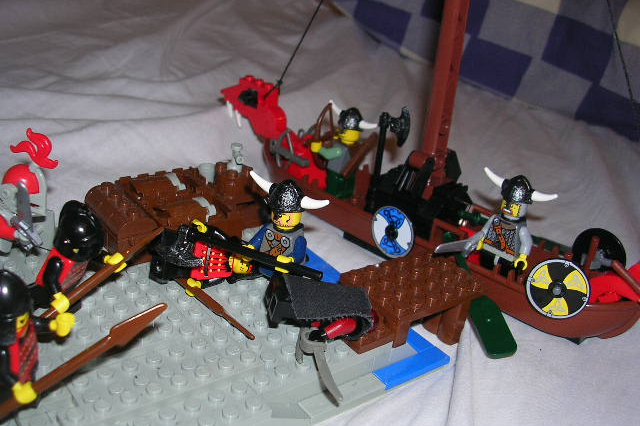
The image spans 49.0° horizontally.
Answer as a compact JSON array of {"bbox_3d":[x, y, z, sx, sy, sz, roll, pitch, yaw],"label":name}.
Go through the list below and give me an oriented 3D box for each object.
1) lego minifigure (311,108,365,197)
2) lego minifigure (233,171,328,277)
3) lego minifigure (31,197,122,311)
[{"bbox_3d":[0.012,-0.029,0.358,0.025,0.045,0.024,22,28,25],"label":"lego minifigure"},{"bbox_3d":[-0.014,0.011,0.267,0.033,0.046,0.018,20,27,22],"label":"lego minifigure"},{"bbox_3d":[-0.081,0.015,0.231,0.020,0.038,0.025,22,27,4],"label":"lego minifigure"}]

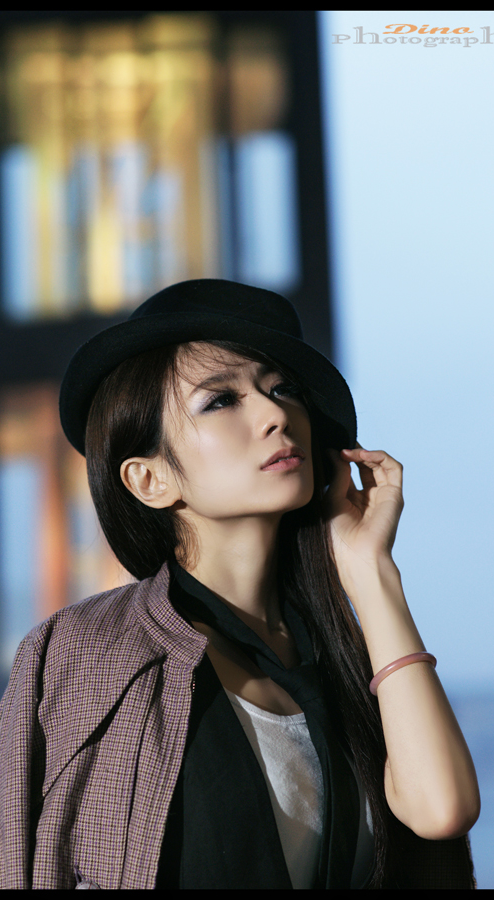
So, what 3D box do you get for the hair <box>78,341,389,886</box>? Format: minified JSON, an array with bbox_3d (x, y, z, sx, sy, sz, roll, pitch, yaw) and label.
[{"bbox_3d":[-0.006,0.137,1.940,0.250,0.530,0.250,3,-8,-24],"label":"hair"}]

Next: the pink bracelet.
[{"bbox_3d":[0.139,0.199,1.880,0.065,0.009,0.065,-13,-35,-16],"label":"pink bracelet"}]

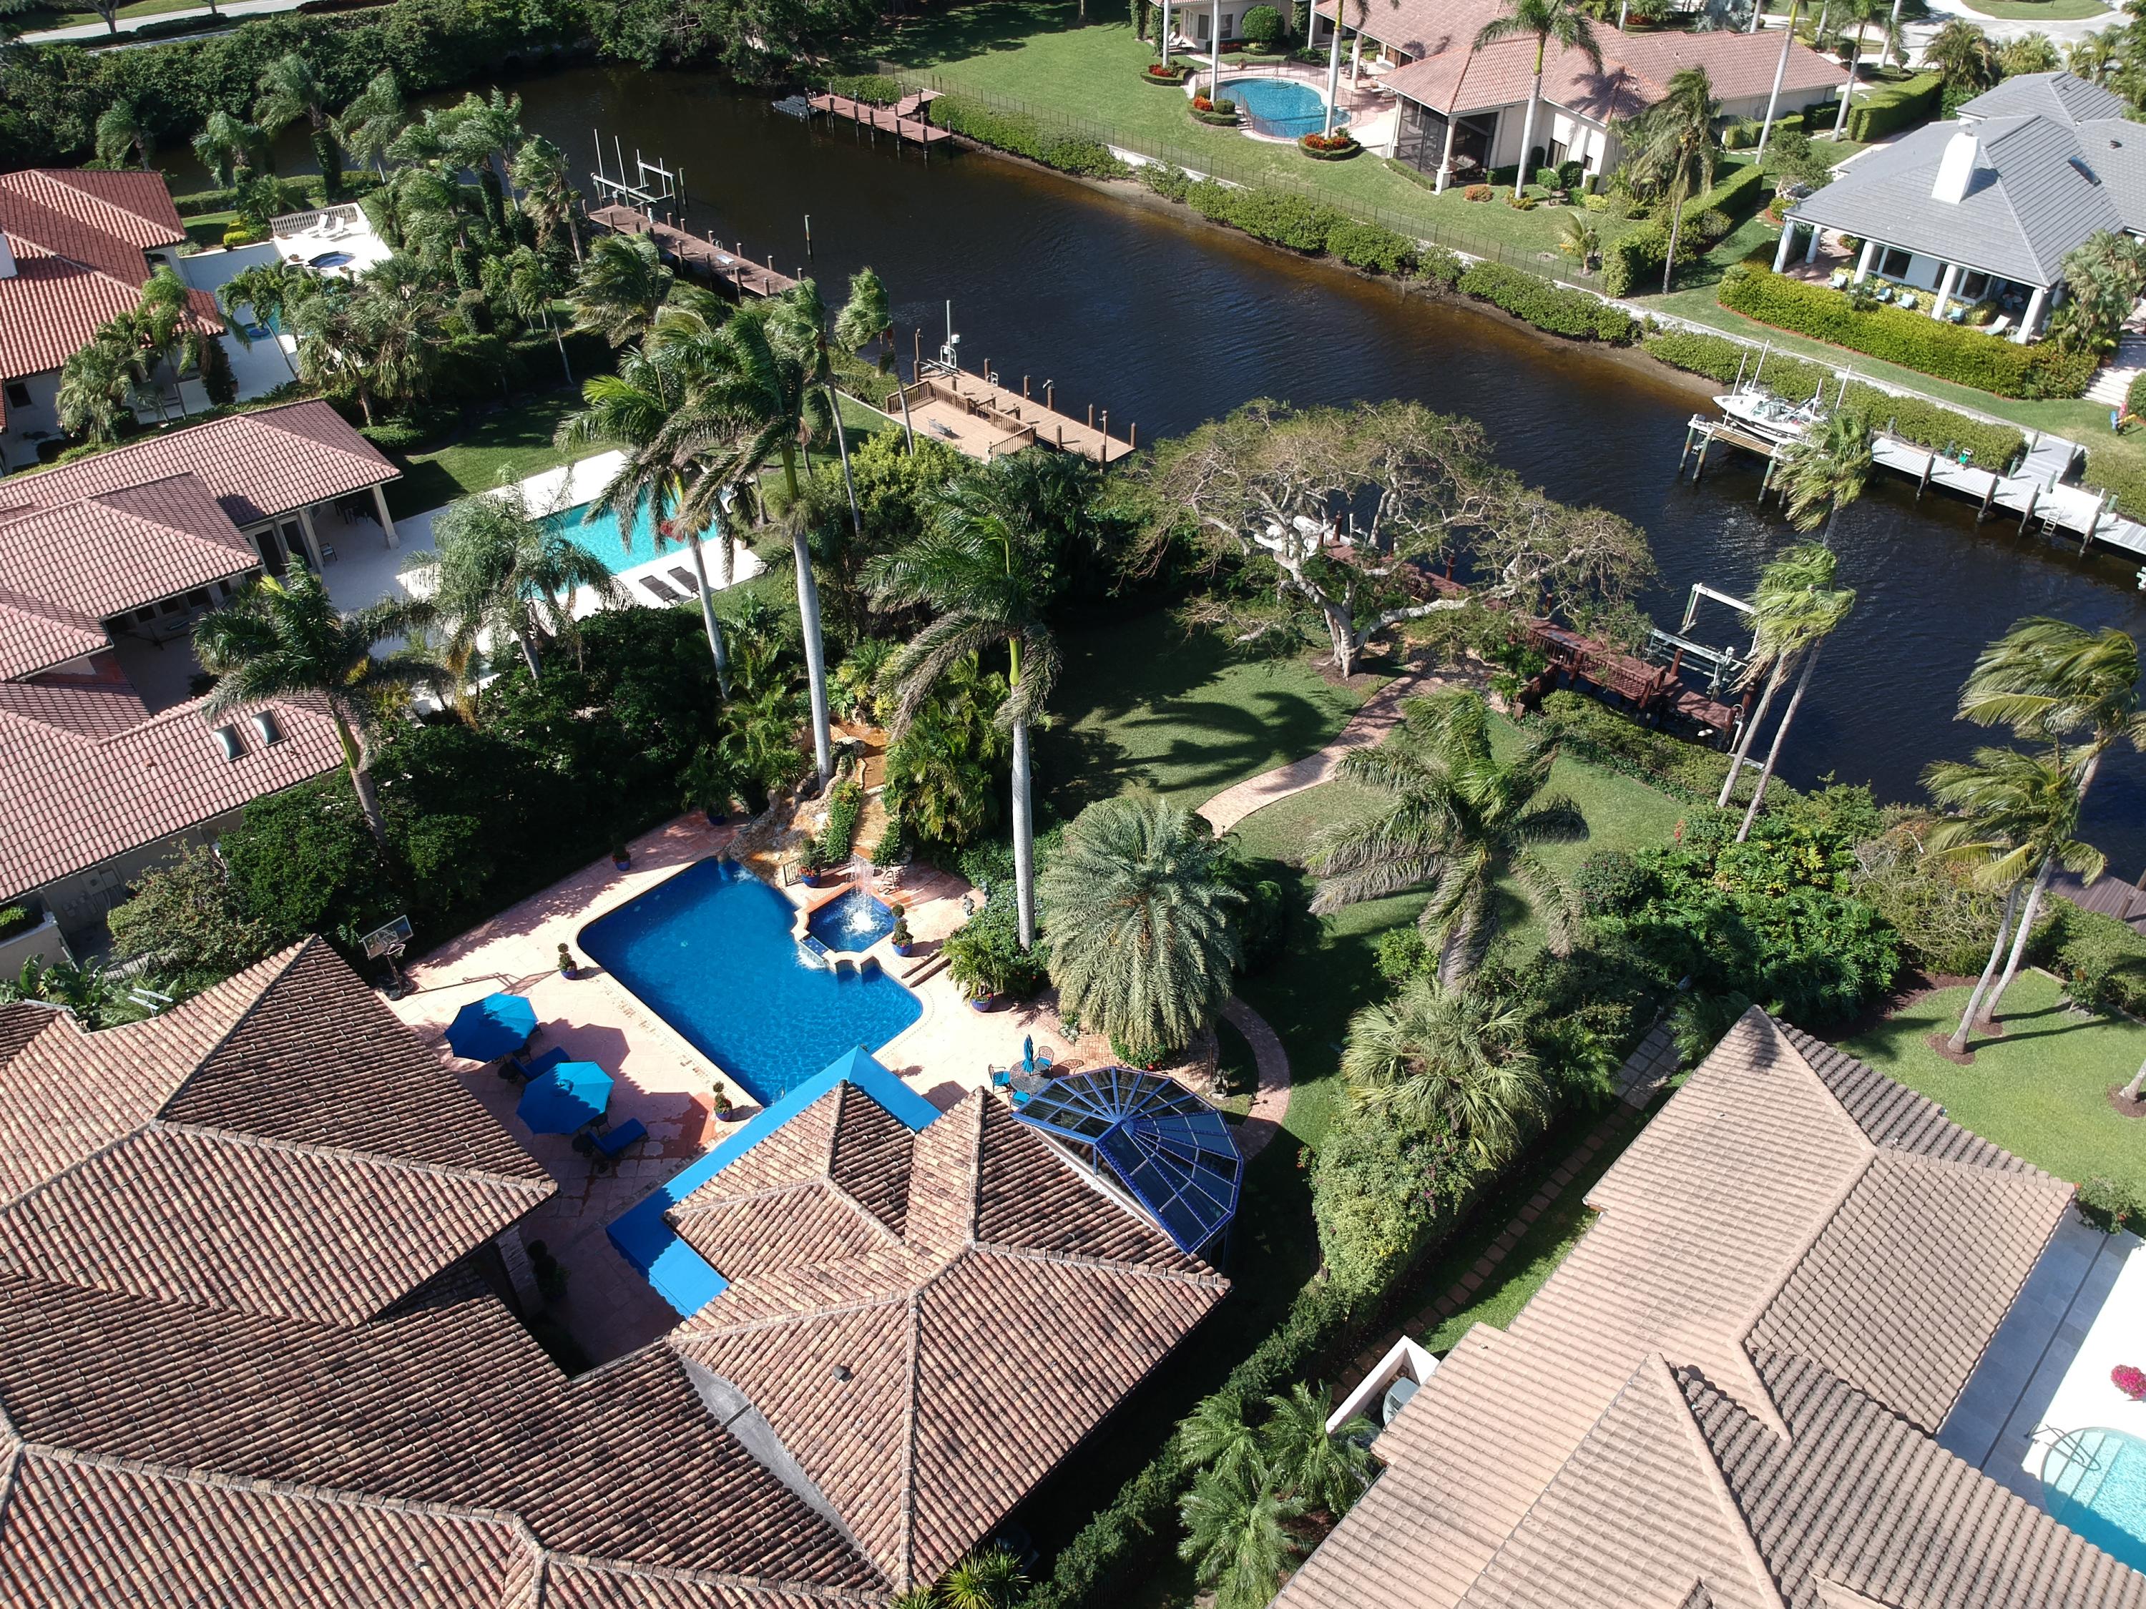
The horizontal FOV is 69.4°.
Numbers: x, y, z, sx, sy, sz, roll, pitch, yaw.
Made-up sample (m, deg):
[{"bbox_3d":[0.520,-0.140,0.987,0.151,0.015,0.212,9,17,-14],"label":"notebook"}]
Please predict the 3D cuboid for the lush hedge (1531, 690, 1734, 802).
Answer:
[{"bbox_3d":[20.439,-2.107,56.669,6.970,1.300,2.400,29,48,29],"label":"lush hedge"}]

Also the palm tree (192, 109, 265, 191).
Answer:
[{"bbox_3d":[-56.051,-43.090,103.546,4.400,6.200,4.400,0,39,0],"label":"palm tree"}]

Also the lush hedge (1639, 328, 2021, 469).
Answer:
[{"bbox_3d":[39.321,-21.705,81.253,19.680,1.700,3.000,32,49,31],"label":"lush hedge"}]

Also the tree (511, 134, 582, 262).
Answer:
[{"bbox_3d":[-28.995,-33.528,87.530,3.900,8.200,3.900,1,40,0],"label":"tree"}]

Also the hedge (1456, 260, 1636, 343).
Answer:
[{"bbox_3d":[28.694,-30.308,93.049,10.800,2.200,2.500,30,48,32],"label":"hedge"}]

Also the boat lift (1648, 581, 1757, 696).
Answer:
[{"bbox_3d":[26.121,-6.701,64.390,4.600,2.500,3.600,-30,48,-32],"label":"boat lift"}]

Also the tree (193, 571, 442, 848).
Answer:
[{"bbox_3d":[-22.807,-1.835,49.023,7.000,11.000,6.800,0,39,0],"label":"tree"}]

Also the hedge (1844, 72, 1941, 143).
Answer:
[{"bbox_3d":[62.616,-52.903,118.076,12.000,2.400,2.000,-32,49,-33],"label":"hedge"}]

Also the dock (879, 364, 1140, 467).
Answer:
[{"bbox_3d":[-3.776,-19.112,77.086,13.100,2.000,6.200,32,49,31],"label":"dock"}]

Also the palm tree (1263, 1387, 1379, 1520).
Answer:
[{"bbox_3d":[5.501,14.686,35.157,2.600,2.900,2.600,1,40,0],"label":"palm tree"}]

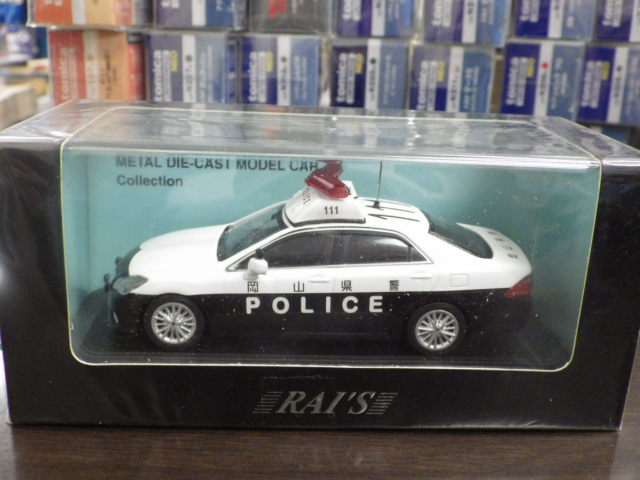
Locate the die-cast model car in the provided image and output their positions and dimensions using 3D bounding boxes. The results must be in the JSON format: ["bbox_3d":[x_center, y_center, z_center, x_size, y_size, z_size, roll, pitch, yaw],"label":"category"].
[{"bbox_3d":[-0.001,0.000,0.205,0.115,0.046,0.045,1,18,-3],"label":"die-cast model car"}]

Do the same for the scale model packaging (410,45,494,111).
[{"bbox_3d":[0.066,-0.096,0.452,0.045,0.044,0.085,0,19,-7],"label":"scale model packaging"}]

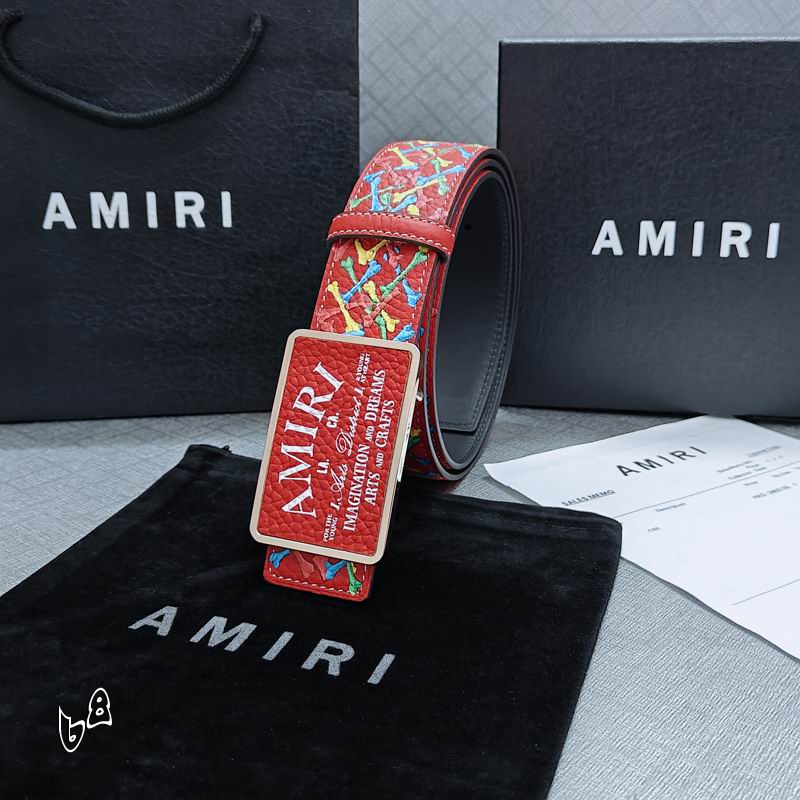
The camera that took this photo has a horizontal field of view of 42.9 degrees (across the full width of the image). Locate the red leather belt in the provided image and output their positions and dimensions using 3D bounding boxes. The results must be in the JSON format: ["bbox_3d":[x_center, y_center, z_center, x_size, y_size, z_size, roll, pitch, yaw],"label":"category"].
[{"bbox_3d":[0.005,-0.028,0.415,0.049,0.141,0.201,8,22,18],"label":"red leather belt"}]

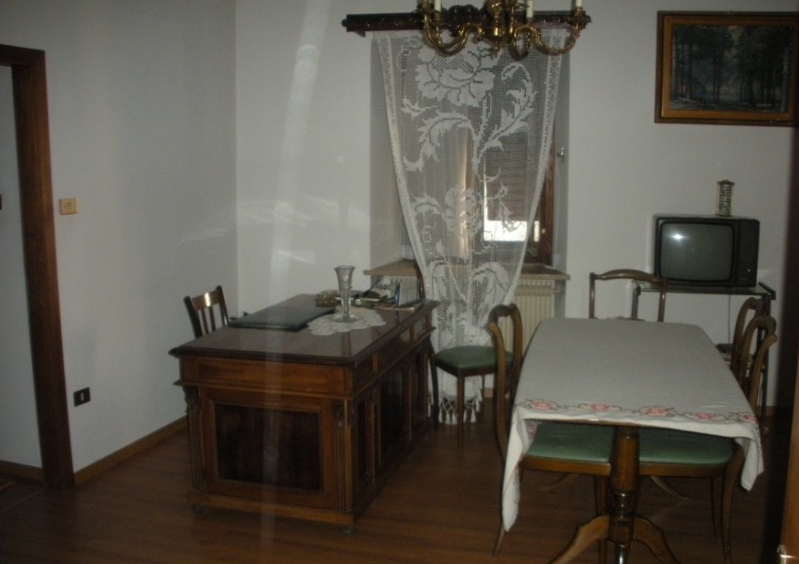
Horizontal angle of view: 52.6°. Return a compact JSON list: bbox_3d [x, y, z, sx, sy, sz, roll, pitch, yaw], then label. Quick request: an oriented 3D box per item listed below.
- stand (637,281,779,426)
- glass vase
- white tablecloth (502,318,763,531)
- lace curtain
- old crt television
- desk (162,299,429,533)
[{"bbox_3d":[1.806,0.447,4.871,0.740,0.840,0.420,2,9,15],"label":"stand"},{"bbox_3d":[-0.284,0.055,4.218,0.115,0.286,0.115,0,9,0],"label":"glass vase"},{"bbox_3d":[0.952,0.540,3.430,0.820,0.445,1.580,2,9,14],"label":"white tablecloth"},{"bbox_3d":[0.431,-0.306,4.904,1.120,2.340,0.200,1,9,9],"label":"lace curtain"},{"bbox_3d":[1.806,-0.178,4.814,0.575,0.400,0.370,2,9,15],"label":"old crt television"},{"bbox_3d":[-0.388,0.588,4.240,0.860,0.785,1.470,2,9,16],"label":"desk"}]

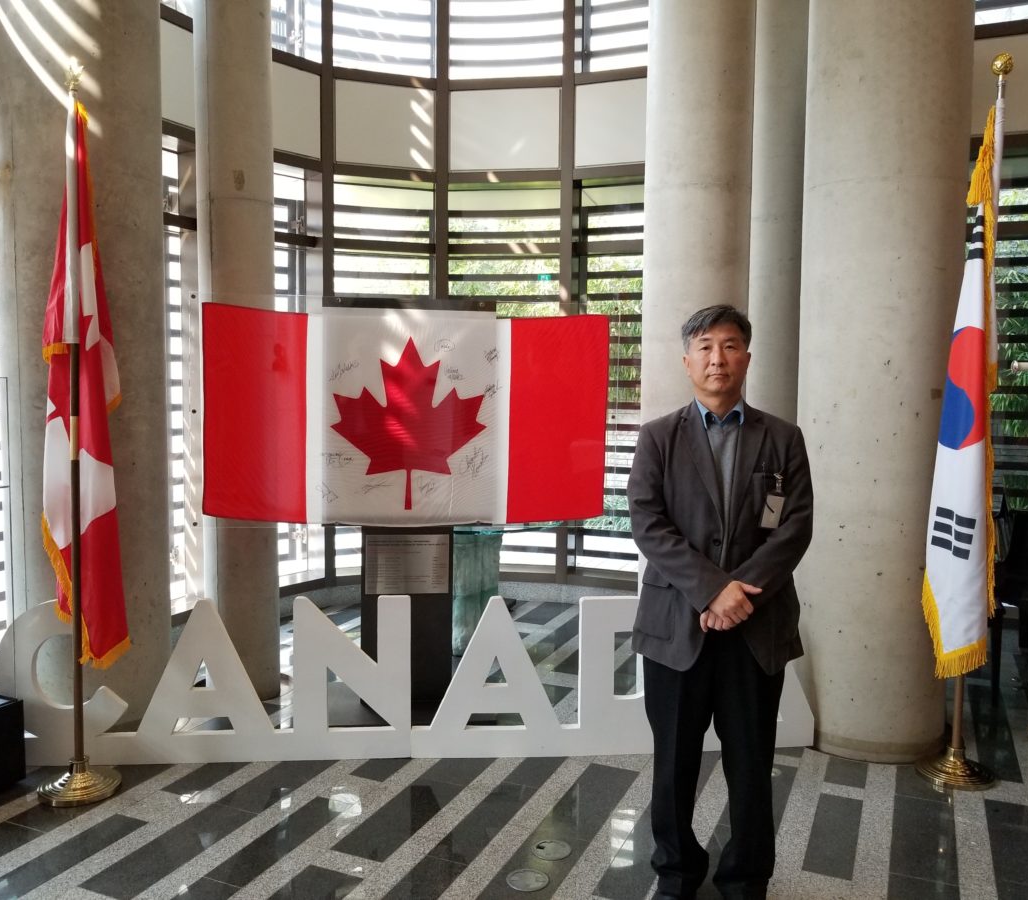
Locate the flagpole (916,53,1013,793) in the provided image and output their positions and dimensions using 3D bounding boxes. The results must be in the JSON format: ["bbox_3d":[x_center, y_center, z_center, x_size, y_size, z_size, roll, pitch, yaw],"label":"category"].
[{"bbox_3d":[1.750,-0.099,3.397,0.285,2.720,0.280,2,4,0],"label":"flagpole"}]

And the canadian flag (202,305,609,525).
[{"bbox_3d":[-0.463,-0.146,4.001,1.790,0.940,0.050,0,4,-7],"label":"canadian flag"}]

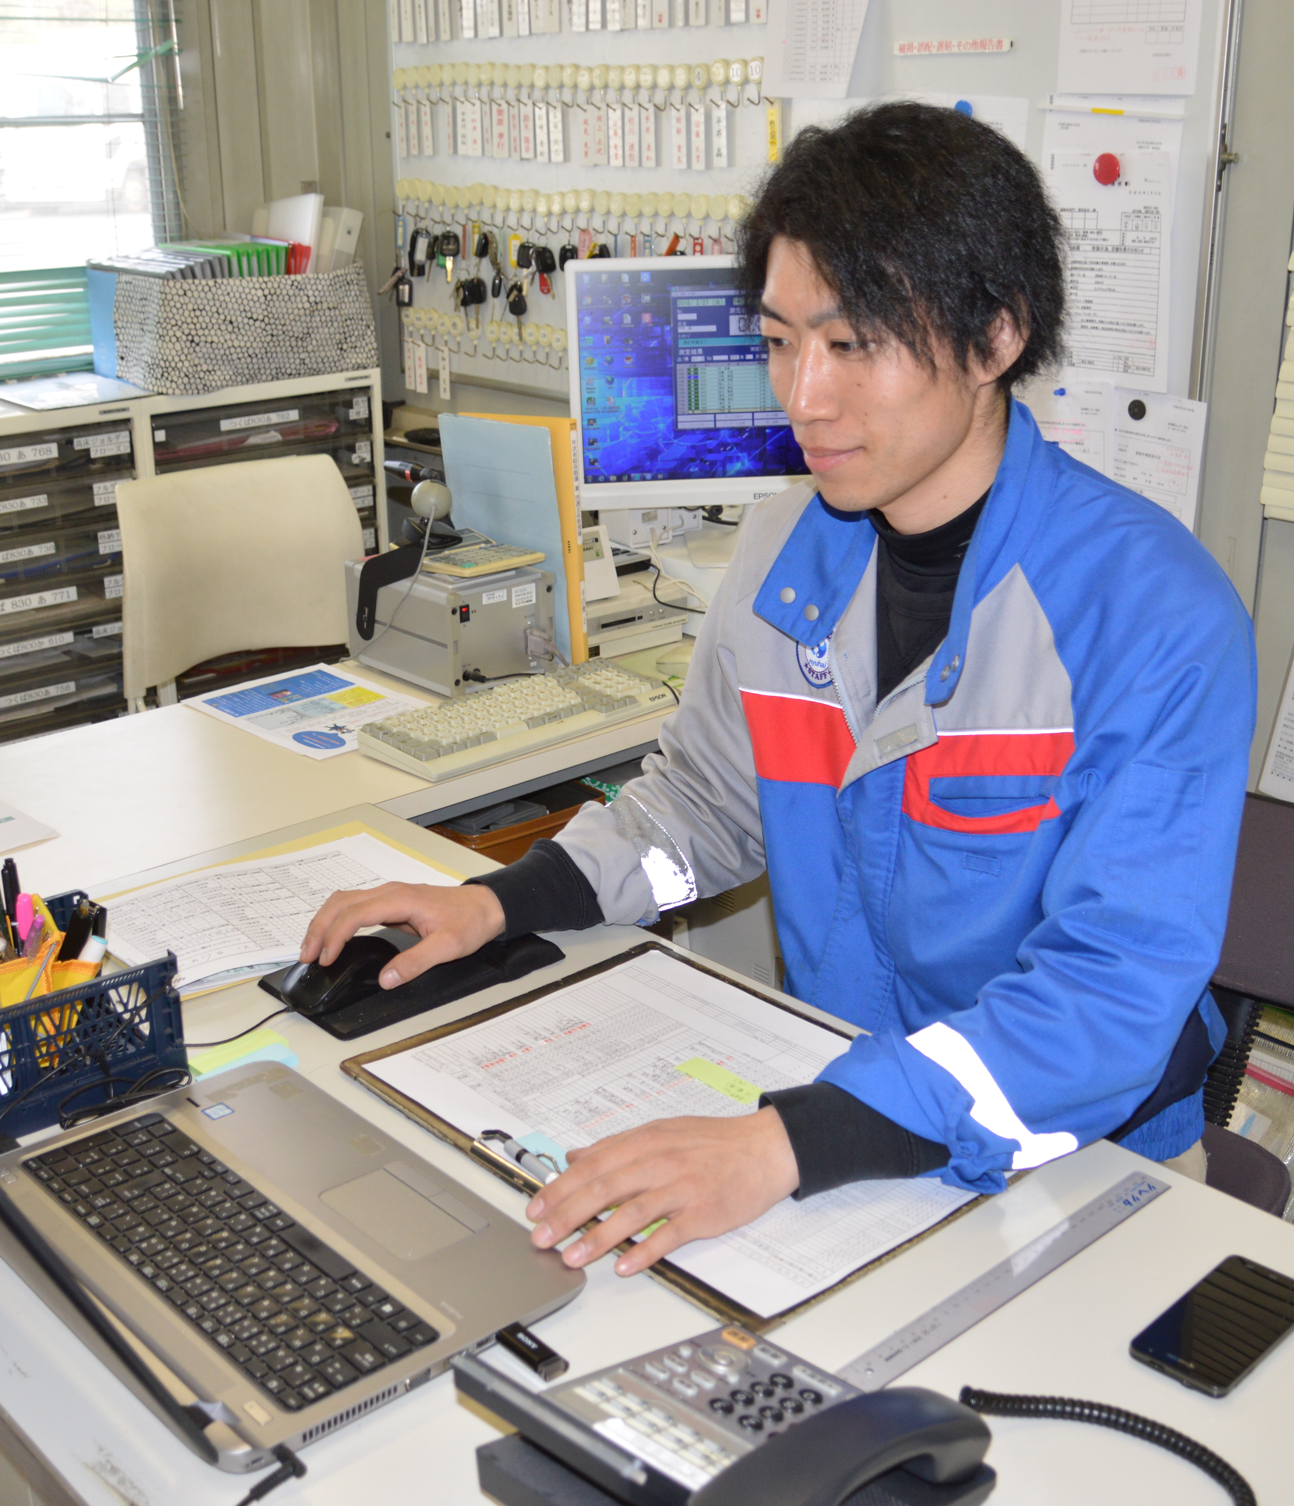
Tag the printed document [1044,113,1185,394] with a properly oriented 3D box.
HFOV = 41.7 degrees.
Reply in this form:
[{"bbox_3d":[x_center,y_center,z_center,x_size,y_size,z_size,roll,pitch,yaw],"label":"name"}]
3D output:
[{"bbox_3d":[0.608,-0.668,2.251,0.012,0.320,0.202,-19,27,-40],"label":"printed document"}]

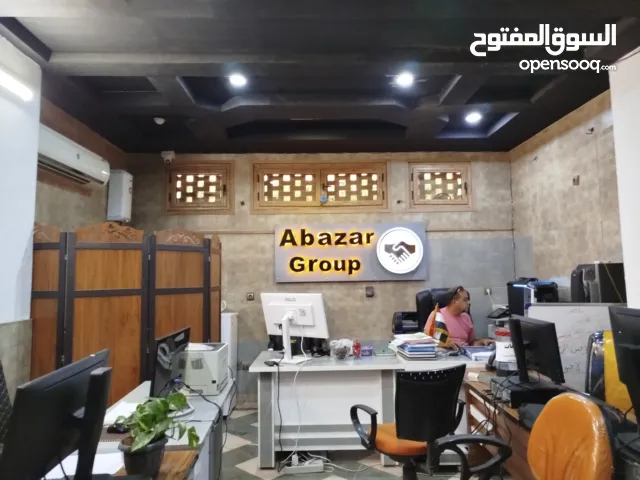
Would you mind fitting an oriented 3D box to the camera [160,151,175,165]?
[{"bbox_3d":[-1.697,-0.920,4.949,0.140,0.160,0.160,0,-5,-10],"label":"camera"}]

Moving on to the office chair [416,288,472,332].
[{"bbox_3d":[1.331,1.147,4.399,0.660,1.260,0.700,2,-5,-25],"label":"office chair"}]

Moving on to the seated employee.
[{"bbox_3d":[1.337,1.104,4.132,0.600,1.300,0.750,2,-5,-26],"label":"seated employee"}]

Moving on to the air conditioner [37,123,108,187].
[{"bbox_3d":[-2.048,-0.656,3.564,0.220,0.310,1.100,-1,-5,-1],"label":"air conditioner"}]

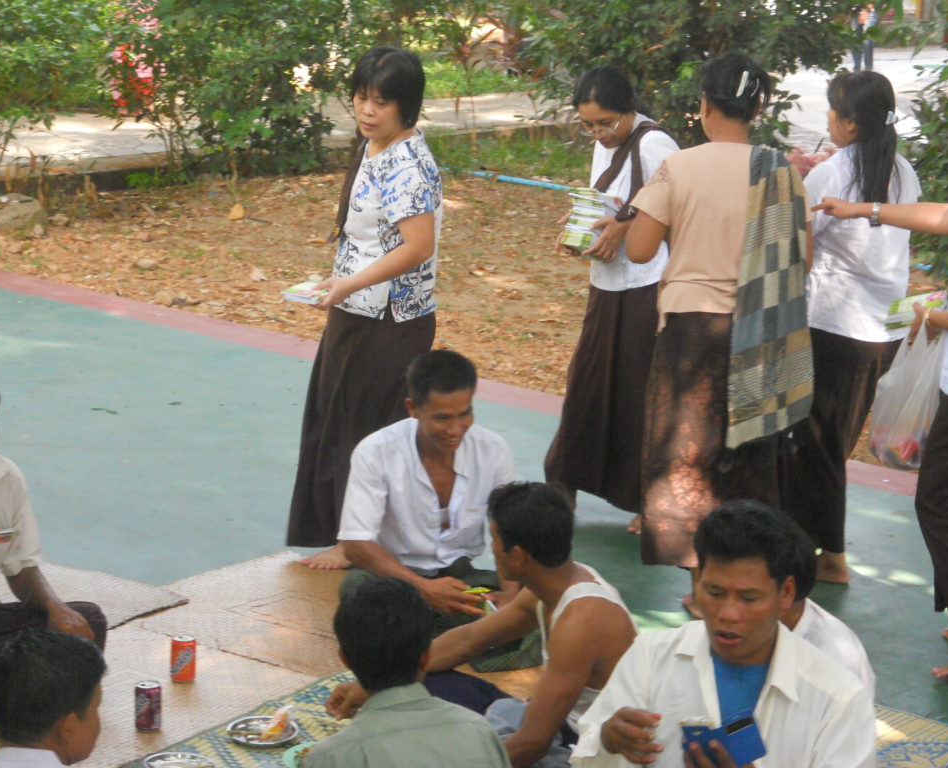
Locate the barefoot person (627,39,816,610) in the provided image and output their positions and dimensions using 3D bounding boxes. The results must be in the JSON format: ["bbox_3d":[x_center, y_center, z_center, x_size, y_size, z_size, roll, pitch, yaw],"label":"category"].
[{"bbox_3d":[0.707,-0.132,6.537,0.480,1.628,0.380,-4,14,-19],"label":"barefoot person"}]

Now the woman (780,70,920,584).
[{"bbox_3d":[1.116,-0.151,6.788,0.460,1.559,0.400,-8,16,-34],"label":"woman"}]

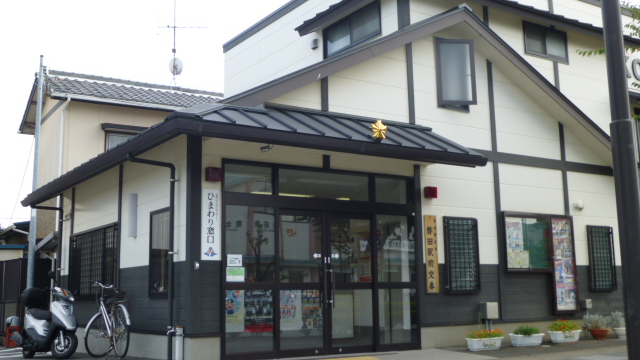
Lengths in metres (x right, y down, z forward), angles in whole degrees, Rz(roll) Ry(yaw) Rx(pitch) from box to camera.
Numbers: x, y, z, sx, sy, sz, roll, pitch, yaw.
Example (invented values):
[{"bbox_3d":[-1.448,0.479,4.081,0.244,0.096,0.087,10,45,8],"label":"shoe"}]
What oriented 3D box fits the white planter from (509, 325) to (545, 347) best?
[{"bbox_3d":[3.259,2.468,11.323,0.609,0.284,0.233,5,-11,-33],"label":"white planter"}]

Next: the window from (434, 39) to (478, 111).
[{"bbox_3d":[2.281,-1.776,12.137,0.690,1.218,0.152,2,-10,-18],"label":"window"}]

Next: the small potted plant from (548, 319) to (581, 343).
[{"bbox_3d":[4.209,2.599,12.404,0.600,0.380,0.270,5,-11,-33],"label":"small potted plant"}]

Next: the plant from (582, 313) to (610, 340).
[{"bbox_3d":[4.958,2.647,12.963,0.420,0.450,0.390,5,-11,-33],"label":"plant"}]

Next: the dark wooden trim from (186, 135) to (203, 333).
[{"bbox_3d":[-1.629,0.679,9.323,0.147,2.558,0.167,5,-11,-33],"label":"dark wooden trim"}]

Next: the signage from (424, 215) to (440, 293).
[{"bbox_3d":[1.746,1.167,11.326,0.235,1.211,0.035,5,-11,-33],"label":"signage"}]

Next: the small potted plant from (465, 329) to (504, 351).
[{"bbox_3d":[2.419,2.356,10.578,0.609,0.294,0.233,5,-11,-33],"label":"small potted plant"}]

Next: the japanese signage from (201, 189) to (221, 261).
[{"bbox_3d":[-1.400,0.581,9.303,0.257,0.913,0.025,5,-11,-33],"label":"japanese signage"}]

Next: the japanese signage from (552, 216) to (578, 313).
[{"bbox_3d":[4.380,1.525,13.020,0.623,1.726,0.080,5,-11,-33],"label":"japanese signage"}]

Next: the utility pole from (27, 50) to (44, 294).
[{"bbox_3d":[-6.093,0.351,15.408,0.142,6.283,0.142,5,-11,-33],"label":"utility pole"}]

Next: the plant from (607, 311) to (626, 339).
[{"bbox_3d":[5.313,2.559,12.726,0.355,0.467,0.355,5,-11,-33],"label":"plant"}]

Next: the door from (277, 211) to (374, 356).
[{"bbox_3d":[0.118,1.456,10.233,1.602,2.005,0.080,5,-11,-33],"label":"door"}]

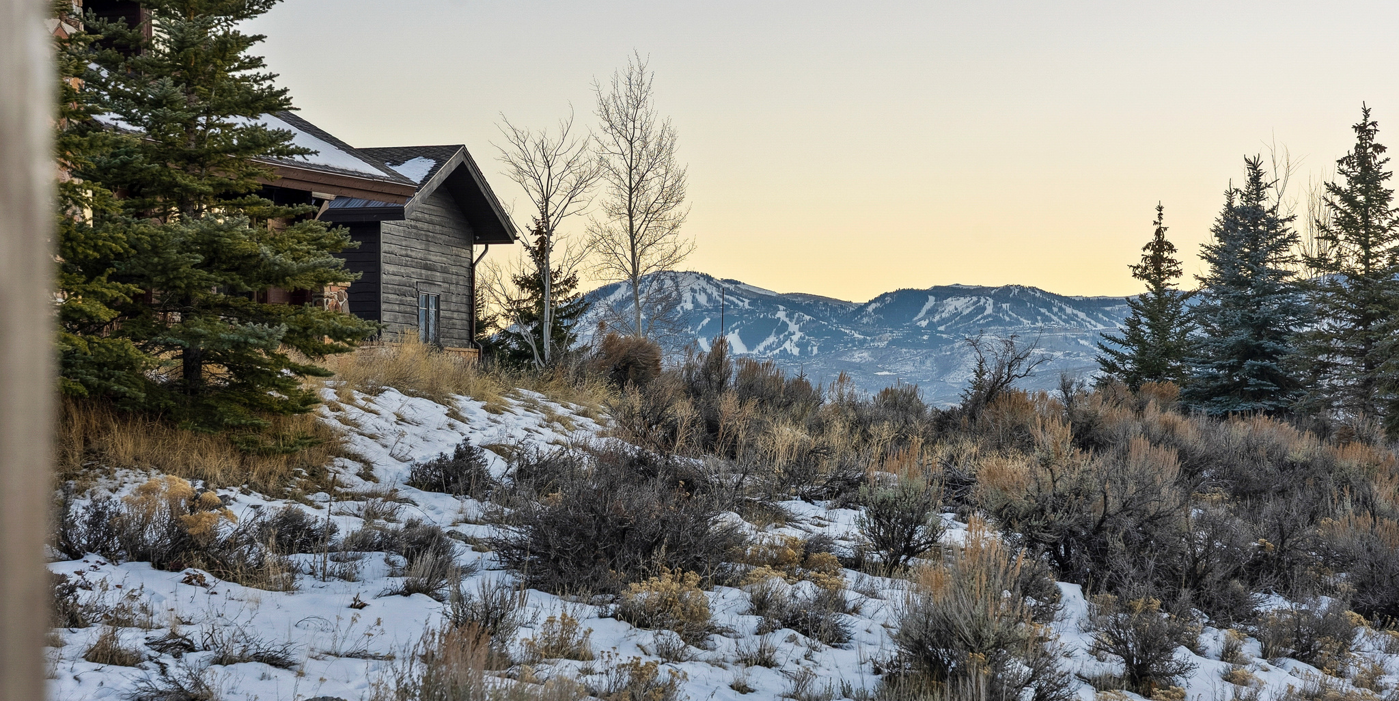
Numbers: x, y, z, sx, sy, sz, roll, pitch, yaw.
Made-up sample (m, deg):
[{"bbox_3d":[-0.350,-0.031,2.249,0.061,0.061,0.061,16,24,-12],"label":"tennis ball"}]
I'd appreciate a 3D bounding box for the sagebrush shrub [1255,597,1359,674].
[{"bbox_3d":[4.108,1.929,18.400,0.702,0.497,0.600,0,-1,0],"label":"sagebrush shrub"}]

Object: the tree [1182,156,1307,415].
[{"bbox_3d":[9.437,-1.066,47.000,2.208,4.586,2.200,0,-1,0],"label":"tree"}]

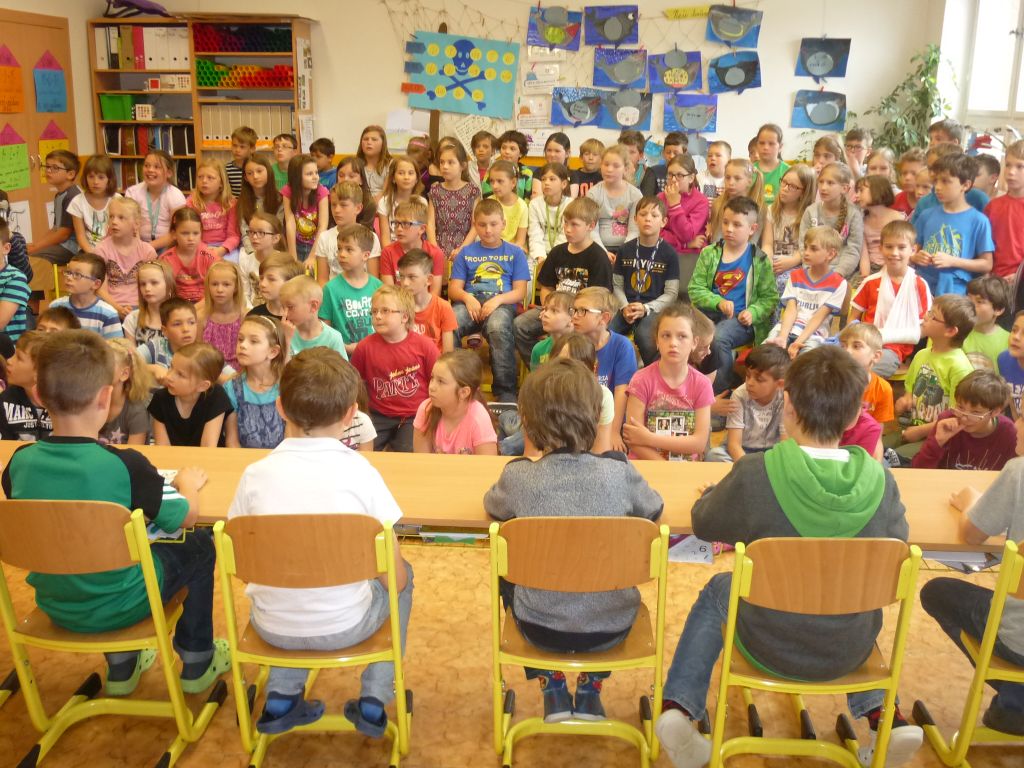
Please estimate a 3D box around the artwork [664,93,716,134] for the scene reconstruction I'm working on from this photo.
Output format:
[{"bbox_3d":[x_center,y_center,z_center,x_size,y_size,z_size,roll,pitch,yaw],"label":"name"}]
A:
[{"bbox_3d":[1.449,-2.177,7.843,0.420,0.300,0.020,1,16,1],"label":"artwork"}]

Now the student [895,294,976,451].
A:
[{"bbox_3d":[1.930,-0.029,4.608,0.550,0.774,0.620,13,20,35],"label":"student"}]

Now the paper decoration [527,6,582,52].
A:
[{"bbox_3d":[0.345,-2.844,7.820,0.420,0.300,0.020,6,16,-2],"label":"paper decoration"}]

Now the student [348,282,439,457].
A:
[{"bbox_3d":[-0.516,-0.033,4.287,0.420,0.830,0.580,1,16,2],"label":"student"}]

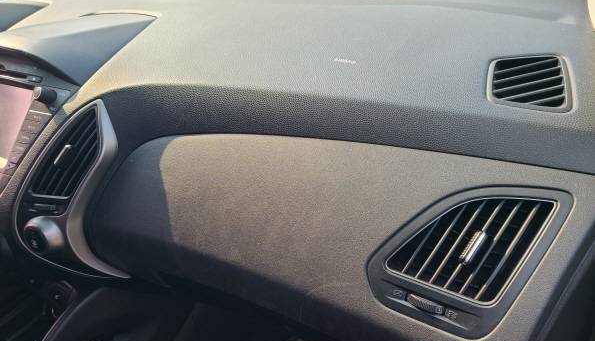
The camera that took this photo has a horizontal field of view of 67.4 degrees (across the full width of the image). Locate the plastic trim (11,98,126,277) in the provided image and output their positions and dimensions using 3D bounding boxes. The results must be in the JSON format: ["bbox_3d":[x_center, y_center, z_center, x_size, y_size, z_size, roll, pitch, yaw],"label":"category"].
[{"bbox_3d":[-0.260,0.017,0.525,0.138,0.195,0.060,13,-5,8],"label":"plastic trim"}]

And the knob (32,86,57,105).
[{"bbox_3d":[-0.308,-0.093,0.547,0.018,0.018,0.018,12,-5,23],"label":"knob"}]

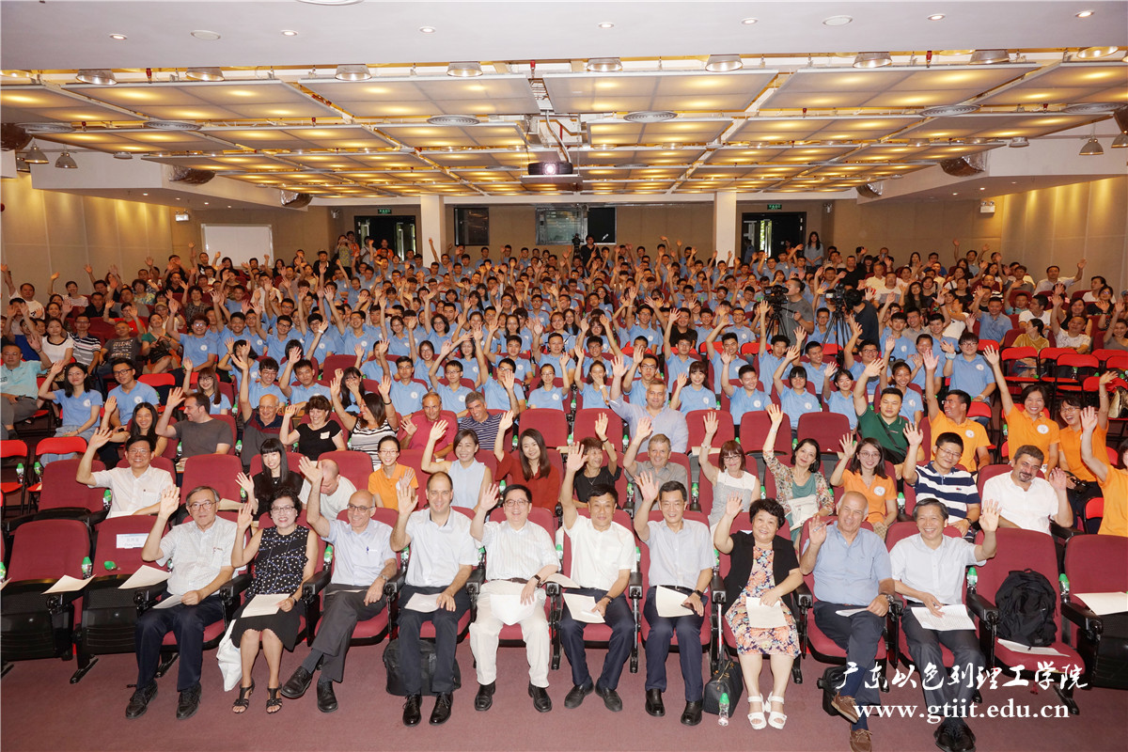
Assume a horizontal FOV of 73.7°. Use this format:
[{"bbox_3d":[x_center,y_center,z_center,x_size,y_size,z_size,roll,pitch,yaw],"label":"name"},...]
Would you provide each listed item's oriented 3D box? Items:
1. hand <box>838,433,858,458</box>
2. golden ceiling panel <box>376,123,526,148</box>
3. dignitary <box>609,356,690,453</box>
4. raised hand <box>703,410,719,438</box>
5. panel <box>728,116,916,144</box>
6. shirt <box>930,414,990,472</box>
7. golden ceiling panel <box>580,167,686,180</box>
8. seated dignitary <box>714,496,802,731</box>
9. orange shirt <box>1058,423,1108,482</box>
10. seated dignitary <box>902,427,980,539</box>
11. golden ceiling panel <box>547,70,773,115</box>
[{"bbox_3d":[2.118,0.515,5.600,0.130,0.185,0.075,2,9,19],"label":"hand"},{"bbox_3d":[-1.397,-3.166,9.931,1.700,0.060,1.780,0,9,3],"label":"golden ceiling panel"},{"bbox_3d":[0.810,0.644,7.043,0.660,1.620,0.800,0,9,6],"label":"dignitary"},{"bbox_3d":[1.145,0.369,5.850,0.115,0.200,0.070,2,9,14],"label":"raised hand"},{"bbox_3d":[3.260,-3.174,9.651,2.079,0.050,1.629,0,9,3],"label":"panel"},{"bbox_3d":[3.493,0.608,6.617,0.520,0.550,0.280,1,9,8],"label":"shirt"},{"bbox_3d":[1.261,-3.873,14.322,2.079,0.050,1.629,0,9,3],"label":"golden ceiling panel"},{"bbox_3d":[1.220,1.407,4.762,0.540,1.260,0.780,1,8,10],"label":"seated dignitary"},{"bbox_3d":[4.559,0.672,6.600,0.410,0.520,0.260,3,9,25],"label":"orange shirt"},{"bbox_3d":[2.750,1.069,5.424,0.560,1.360,0.740,2,9,16],"label":"seated dignitary"},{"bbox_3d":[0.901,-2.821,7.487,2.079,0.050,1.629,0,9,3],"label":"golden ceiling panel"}]

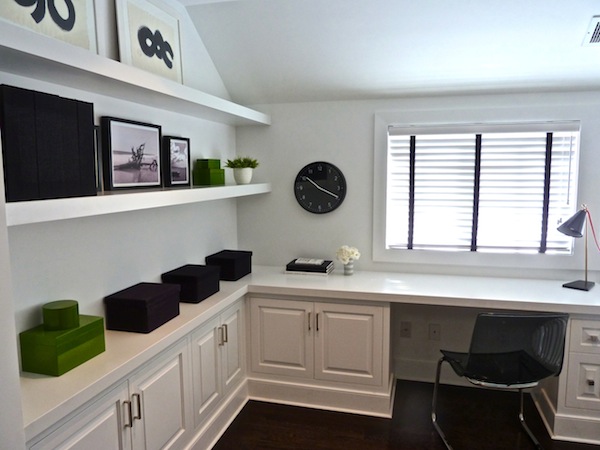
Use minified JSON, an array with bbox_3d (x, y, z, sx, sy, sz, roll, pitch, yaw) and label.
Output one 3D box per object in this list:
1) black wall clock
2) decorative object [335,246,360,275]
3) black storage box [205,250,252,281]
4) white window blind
[{"bbox_3d":[0.140,-0.258,2.987,0.364,0.364,0.042,1,7,16],"label":"black wall clock"},{"bbox_3d":[0.321,0.230,2.888,0.164,0.192,0.155,1,7,16],"label":"decorative object"},{"bbox_3d":[-0.464,0.263,2.871,0.210,0.150,0.260,1,7,16],"label":"black storage box"},{"bbox_3d":[1.115,-0.232,2.744,1.099,0.803,0.060,1,7,16],"label":"white window blind"}]

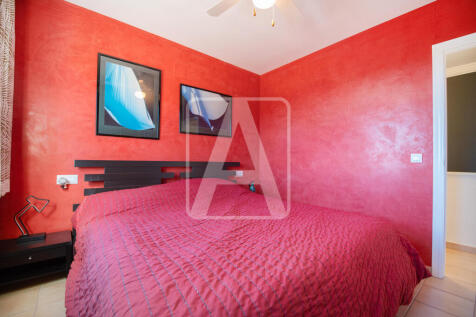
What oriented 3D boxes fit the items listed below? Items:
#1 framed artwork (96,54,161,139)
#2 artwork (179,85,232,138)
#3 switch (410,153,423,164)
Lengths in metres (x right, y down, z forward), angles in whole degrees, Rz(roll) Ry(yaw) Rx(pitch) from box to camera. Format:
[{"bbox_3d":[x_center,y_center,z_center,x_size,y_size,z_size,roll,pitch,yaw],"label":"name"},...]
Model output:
[{"bbox_3d":[-1.157,-0.631,2.162,0.610,0.815,0.030,0,0,-39],"label":"framed artwork"},{"bbox_3d":[-0.419,-0.638,2.782,0.823,0.625,0.025,0,0,-40],"label":"artwork"},{"bbox_3d":[1.656,0.001,1.839,0.012,0.084,0.082,0,0,-39],"label":"switch"}]

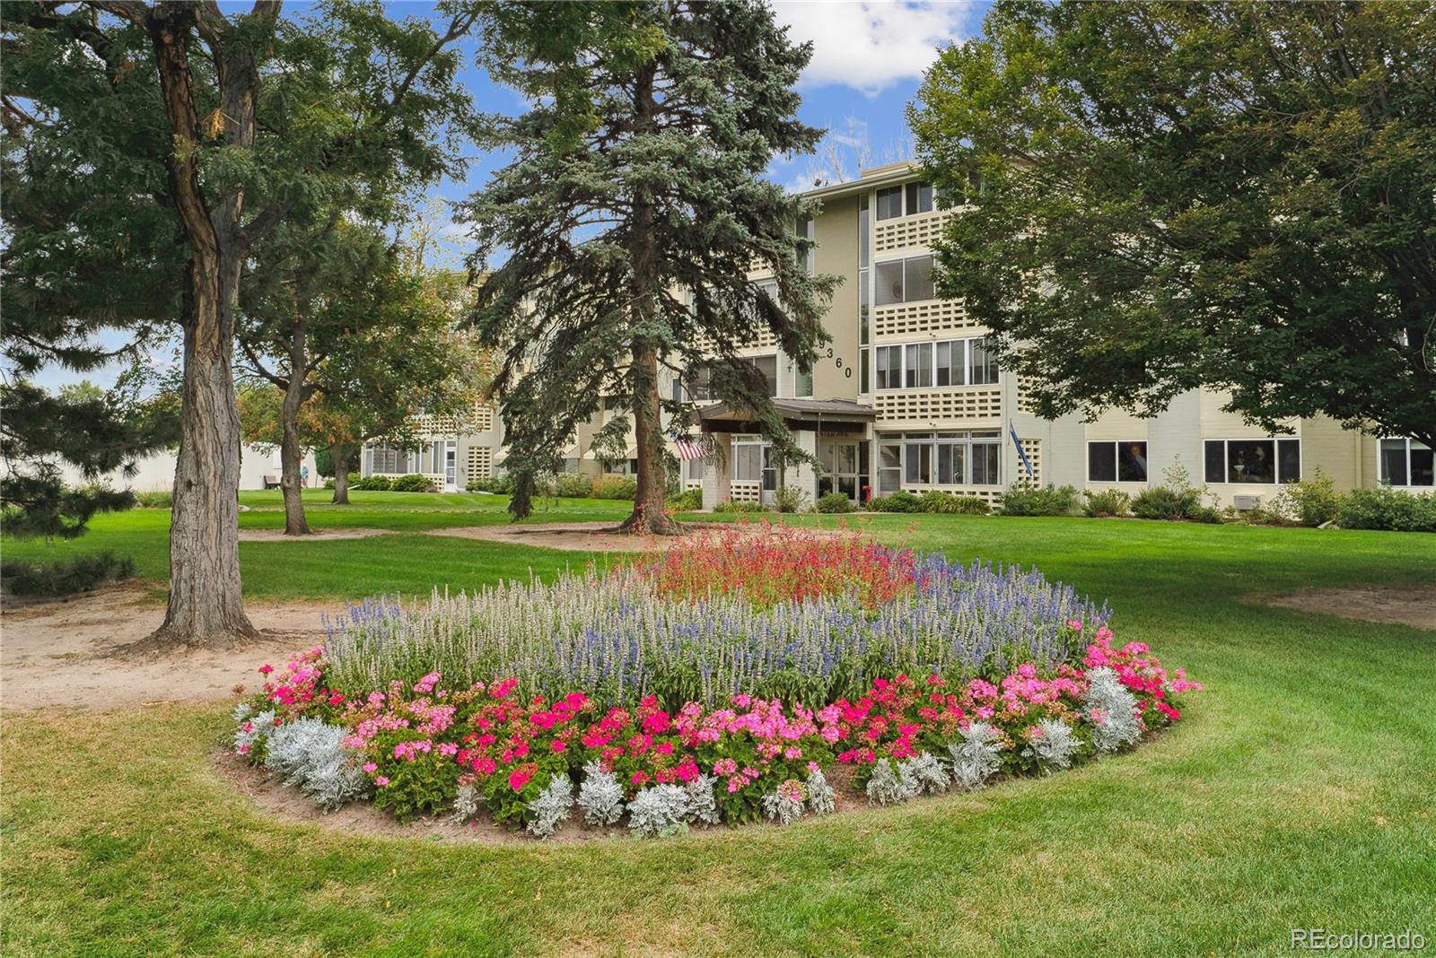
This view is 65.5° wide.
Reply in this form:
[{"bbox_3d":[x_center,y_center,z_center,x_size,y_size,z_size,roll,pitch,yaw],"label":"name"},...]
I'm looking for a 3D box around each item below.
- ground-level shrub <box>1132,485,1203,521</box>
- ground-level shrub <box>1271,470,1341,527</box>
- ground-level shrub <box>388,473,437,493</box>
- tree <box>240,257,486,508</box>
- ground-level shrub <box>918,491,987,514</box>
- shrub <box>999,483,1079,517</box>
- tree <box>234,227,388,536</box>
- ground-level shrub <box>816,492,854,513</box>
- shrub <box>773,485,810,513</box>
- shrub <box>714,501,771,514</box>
[{"bbox_3d":[11.167,0.572,27.800,1.670,0.880,1.400,1,1,45],"label":"ground-level shrub"},{"bbox_3d":[13.366,0.446,25.400,1.430,1.260,1.300,1,1,45],"label":"ground-level shrub"},{"bbox_3d":[-14.178,0.183,52.000,2.500,0.830,1.900,1,1,45],"label":"ground-level shrub"},{"bbox_3d":[-12.078,-3.282,38.000,8.000,8.430,8.000,0,1,-18],"label":"tree"},{"bbox_3d":[6.823,0.679,32.200,1.750,0.670,1.000,1,2,44],"label":"ground-level shrub"},{"bbox_3d":[8.587,0.556,29.900,2.190,0.890,1.500,1,1,45],"label":"shrub"},{"bbox_3d":[-9.148,-2.291,25.200,3.600,7.000,3.600,0,1,-20],"label":"tree"},{"bbox_3d":[3.430,0.696,33.000,1.030,0.650,0.980,0,1,0],"label":"ground-level shrub"},{"bbox_3d":[2.174,0.602,33.300,1.080,0.820,1.020,0,1,0],"label":"shrub"},{"bbox_3d":[0.669,0.832,32.500,1.750,0.390,1.100,1,1,45],"label":"shrub"}]

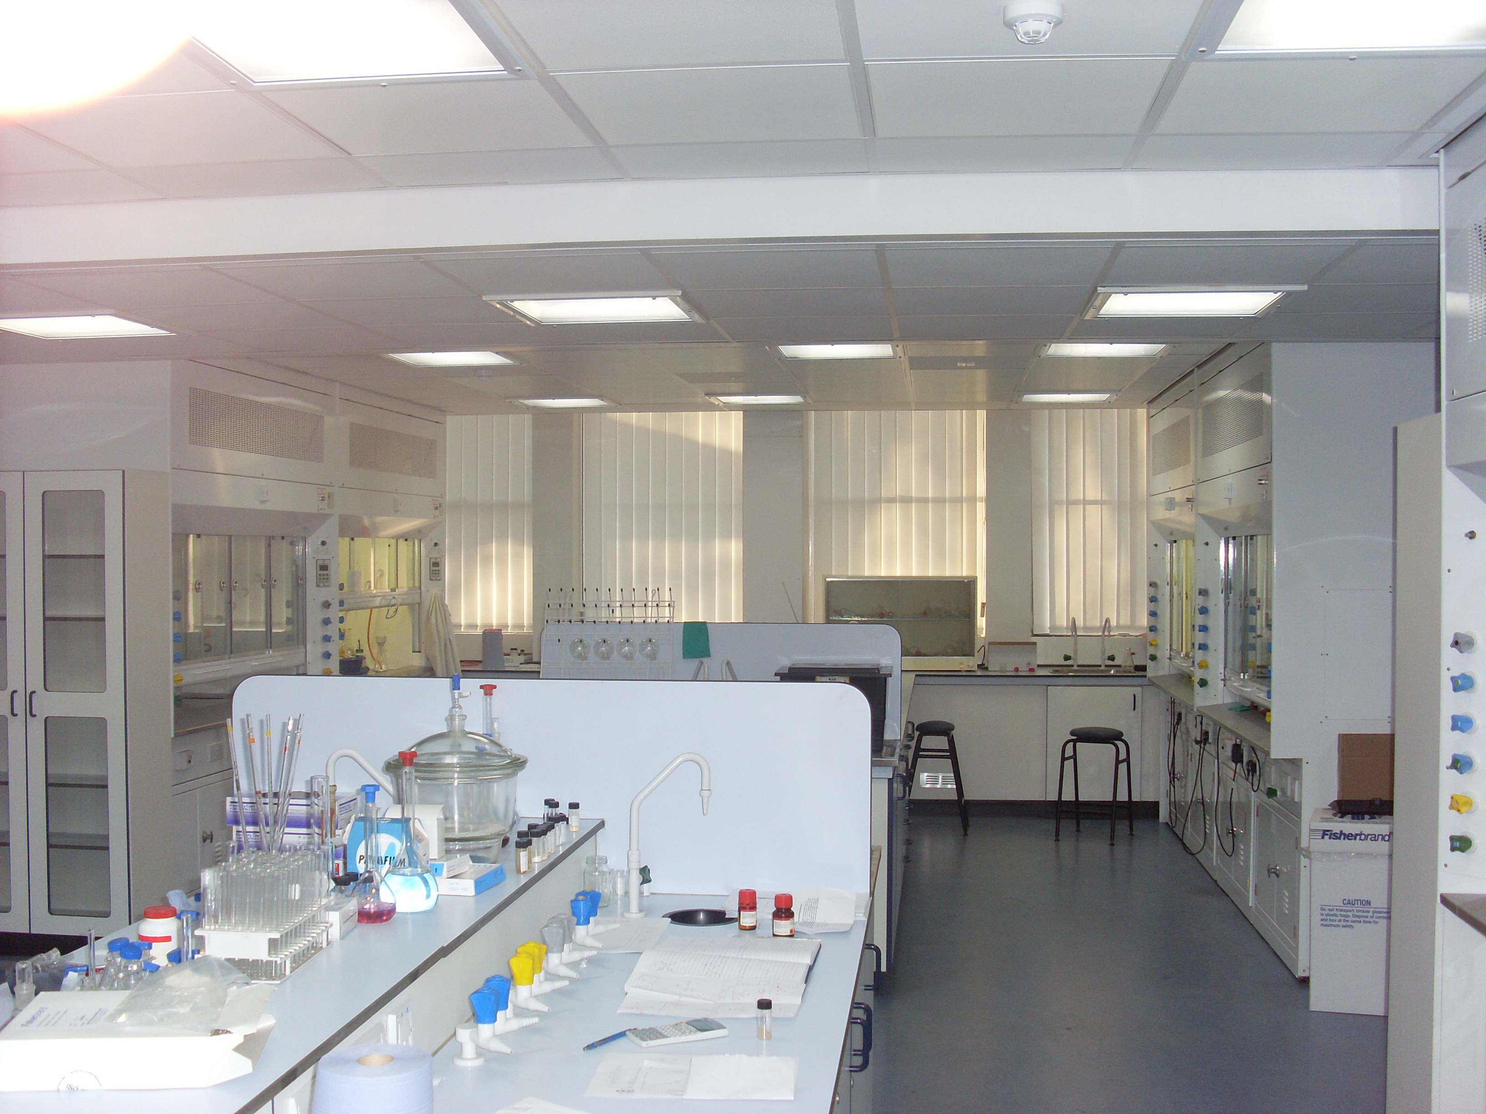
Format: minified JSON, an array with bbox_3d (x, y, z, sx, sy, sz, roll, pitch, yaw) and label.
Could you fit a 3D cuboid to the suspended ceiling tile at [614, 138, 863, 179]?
[{"bbox_3d":[-0.001,-0.980,3.983,0.600,0.020,0.330,0,0,7],"label":"suspended ceiling tile"}]

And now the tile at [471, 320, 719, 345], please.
[{"bbox_3d":[-0.384,-0.804,5.845,0.600,0.025,0.600,0,0,7],"label":"tile"}]

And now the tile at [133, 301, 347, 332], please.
[{"bbox_3d":[-1.607,-0.781,5.250,0.595,0.020,0.595,0,0,7],"label":"tile"}]

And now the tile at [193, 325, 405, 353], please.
[{"bbox_3d":[-1.594,-0.796,5.989,0.600,0.025,0.600,0,0,7],"label":"tile"}]

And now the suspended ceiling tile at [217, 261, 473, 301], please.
[{"bbox_3d":[-1.154,-0.827,4.854,0.600,0.020,0.602,0,0,7],"label":"suspended ceiling tile"}]

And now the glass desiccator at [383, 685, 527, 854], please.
[{"bbox_3d":[-0.562,0.420,3.200,0.280,0.340,0.280,0,0,7],"label":"glass desiccator"}]

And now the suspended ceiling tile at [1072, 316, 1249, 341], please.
[{"bbox_3d":[1.442,-0.795,5.628,0.600,0.025,0.600,0,0,7],"label":"suspended ceiling tile"}]

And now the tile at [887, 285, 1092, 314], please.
[{"bbox_3d":[0.790,-0.827,5.226,0.600,0.020,0.602,0,0,7],"label":"tile"}]

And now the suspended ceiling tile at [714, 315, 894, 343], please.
[{"bbox_3d":[0.234,-0.831,5.897,0.600,0.020,0.602,0,0,7],"label":"suspended ceiling tile"}]

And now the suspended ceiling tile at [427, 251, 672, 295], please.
[{"bbox_3d":[-0.525,-0.800,4.649,0.600,0.025,0.600,0,0,7],"label":"suspended ceiling tile"}]

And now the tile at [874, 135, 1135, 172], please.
[{"bbox_3d":[0.589,-0.920,3.686,0.595,0.020,0.321,0,0,7],"label":"tile"}]

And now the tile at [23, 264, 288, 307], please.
[{"bbox_3d":[-1.718,-0.786,4.794,0.600,0.025,0.600,0,0,7],"label":"tile"}]

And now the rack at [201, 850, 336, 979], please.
[{"bbox_3d":[-0.689,0.515,2.370,0.120,0.160,0.230,0,0,5],"label":"rack"}]

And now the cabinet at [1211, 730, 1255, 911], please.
[{"bbox_3d":[2.604,1.217,7.660,0.550,0.700,0.940,0,0,7],"label":"cabinet"}]

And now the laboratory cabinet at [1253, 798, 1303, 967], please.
[{"bbox_3d":[2.455,1.308,6.776,0.500,0.550,0.900,0,0,7],"label":"laboratory cabinet"}]

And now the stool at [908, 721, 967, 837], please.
[{"bbox_3d":[1.142,1.316,9.670,0.370,0.610,0.330,0,0,9],"label":"stool"}]

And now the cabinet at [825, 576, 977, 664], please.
[{"bbox_3d":[1.060,0.442,10.951,1.010,0.630,0.330,0,0,7],"label":"cabinet"}]

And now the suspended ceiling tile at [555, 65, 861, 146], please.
[{"bbox_3d":[-0.055,-0.978,3.521,0.600,0.020,0.602,0,0,7],"label":"suspended ceiling tile"}]

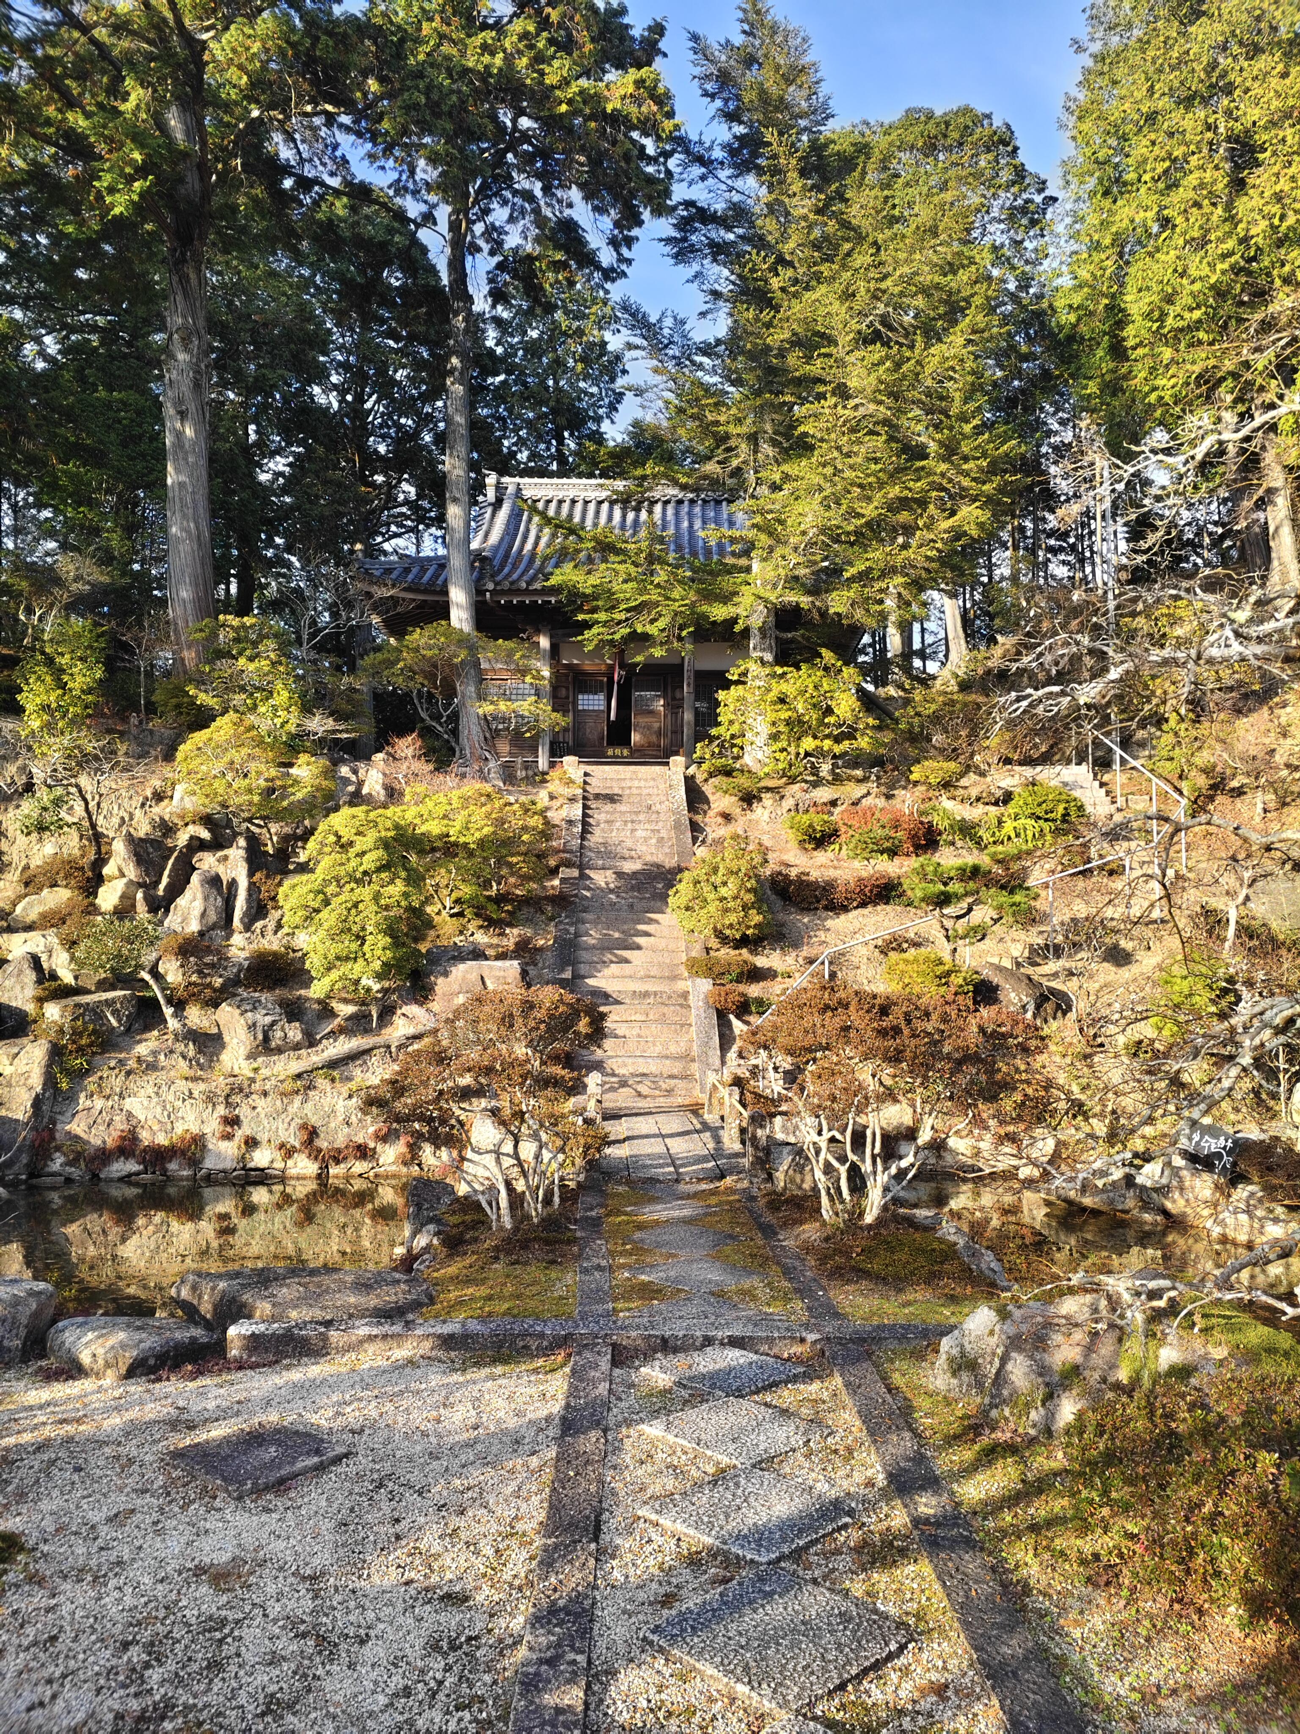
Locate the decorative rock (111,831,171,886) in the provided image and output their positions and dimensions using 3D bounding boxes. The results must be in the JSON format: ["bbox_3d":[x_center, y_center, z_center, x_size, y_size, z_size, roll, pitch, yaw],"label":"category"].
[{"bbox_3d":[-6.264,-0.084,16.000,0.640,0.666,0.650,0,-4,-3],"label":"decorative rock"}]

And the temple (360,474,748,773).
[{"bbox_3d":[-0.670,-4.367,23.396,8.200,6.200,8.200,0,-4,-3],"label":"temple"}]

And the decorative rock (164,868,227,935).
[{"bbox_3d":[-5.941,0.451,17.000,0.825,0.878,0.600,0,-1,0],"label":"decorative rock"}]

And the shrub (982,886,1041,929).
[{"bbox_3d":[4.178,0.455,15.100,0.660,0.480,0.600,0,-5,0],"label":"shrub"}]

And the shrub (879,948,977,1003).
[{"bbox_3d":[3.165,1.239,14.700,1.100,0.620,0.950,0,-5,0],"label":"shrub"}]

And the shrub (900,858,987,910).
[{"bbox_3d":[3.295,0.192,14.700,0.959,0.566,0.800,0,-4,-3],"label":"shrub"}]

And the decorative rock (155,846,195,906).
[{"bbox_3d":[-5.906,0.126,16.200,0.500,0.740,0.500,0,-5,0],"label":"decorative rock"}]

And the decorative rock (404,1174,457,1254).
[{"bbox_3d":[-1.449,2.294,8.600,0.330,0.510,0.400,0,-5,0],"label":"decorative rock"}]

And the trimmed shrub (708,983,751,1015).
[{"bbox_3d":[0.817,1.366,13.500,0.440,0.337,0.450,0,-4,-3],"label":"trimmed shrub"}]

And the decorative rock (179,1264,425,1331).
[{"bbox_3d":[-1.634,2.060,6.100,1.170,0.280,0.700,0,-5,0],"label":"decorative rock"}]

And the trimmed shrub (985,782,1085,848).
[{"bbox_3d":[5.151,-0.684,17.500,1.280,0.874,1.150,0,-4,-3],"label":"trimmed shrub"}]

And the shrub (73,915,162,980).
[{"bbox_3d":[-5.827,0.871,14.200,0.930,0.680,0.880,0,-5,0],"label":"shrub"}]

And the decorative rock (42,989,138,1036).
[{"bbox_3d":[-5.626,1.459,13.100,0.920,0.430,0.600,0,-4,-3],"label":"decorative rock"}]

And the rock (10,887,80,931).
[{"bbox_3d":[-7.007,0.493,15.100,0.820,0.500,0.650,0,-4,-3],"label":"rock"}]

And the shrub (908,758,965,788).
[{"bbox_3d":[5.048,-1.639,23.000,0.973,0.522,0.900,0,-1,0],"label":"shrub"}]

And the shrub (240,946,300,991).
[{"bbox_3d":[-4.610,1.233,15.800,0.717,0.538,0.700,0,-1,0],"label":"shrub"}]

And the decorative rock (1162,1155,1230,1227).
[{"bbox_3d":[4.318,2.561,10.300,0.520,0.540,0.500,0,-5,0],"label":"decorative rock"}]

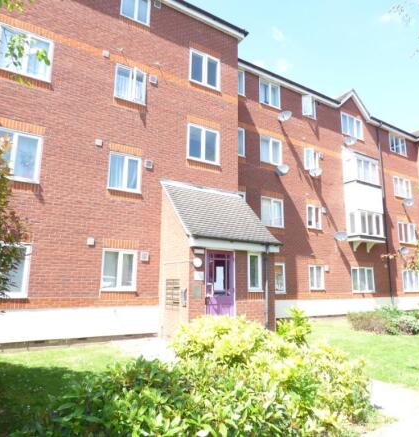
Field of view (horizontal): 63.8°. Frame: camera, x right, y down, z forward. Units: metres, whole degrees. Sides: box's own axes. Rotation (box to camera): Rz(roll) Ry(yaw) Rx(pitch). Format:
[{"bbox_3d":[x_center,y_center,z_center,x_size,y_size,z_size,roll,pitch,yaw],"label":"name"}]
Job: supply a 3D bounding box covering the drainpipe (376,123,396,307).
[{"bbox_3d":[9.281,-0.364,17.657,0.100,10.100,0.100,7,-13,-31],"label":"drainpipe"}]

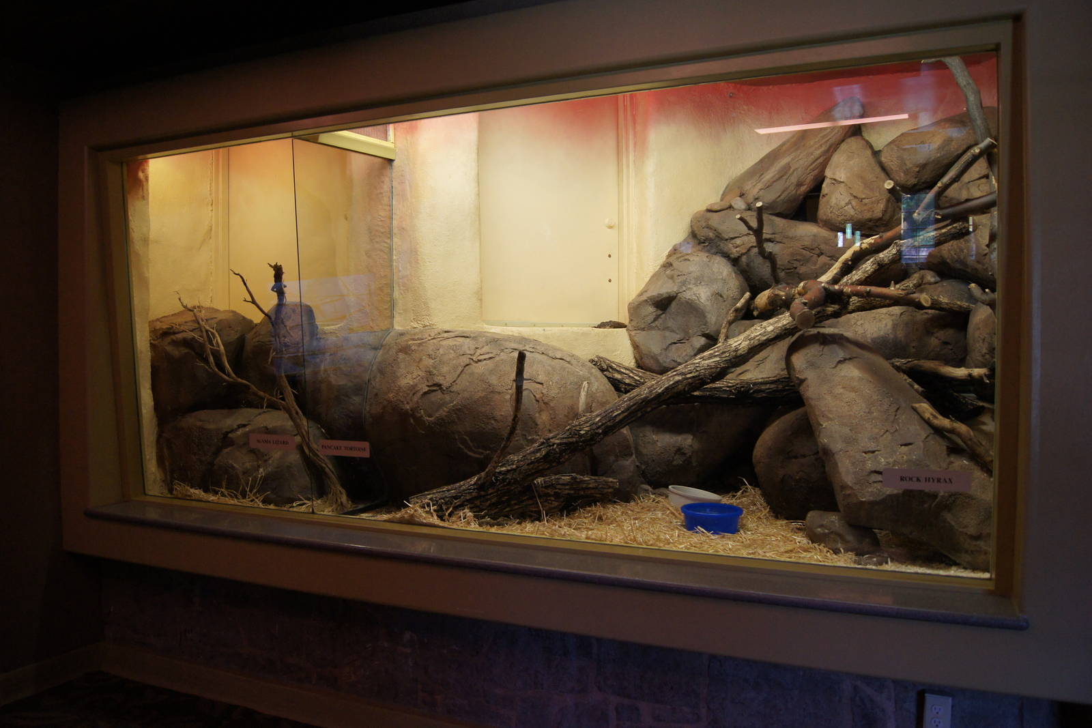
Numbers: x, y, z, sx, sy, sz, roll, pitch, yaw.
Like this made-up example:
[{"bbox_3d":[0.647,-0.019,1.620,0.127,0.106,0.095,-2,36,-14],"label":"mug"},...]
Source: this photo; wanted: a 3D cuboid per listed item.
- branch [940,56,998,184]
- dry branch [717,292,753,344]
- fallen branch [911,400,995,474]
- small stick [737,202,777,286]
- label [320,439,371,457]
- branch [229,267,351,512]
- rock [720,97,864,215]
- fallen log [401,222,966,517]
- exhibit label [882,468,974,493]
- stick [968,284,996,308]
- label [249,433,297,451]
[{"bbox_3d":[1.492,-0.838,2.827,0.100,0.561,0.090,-19,6,23],"label":"branch"},{"bbox_3d":[0.727,-0.178,3.138,0.060,0.213,0.060,29,18,20],"label":"dry branch"},{"bbox_3d":[1.336,0.237,2.622,0.080,0.090,0.422,25,19,-37],"label":"fallen branch"},{"bbox_3d":[0.826,-0.471,3.178,0.165,0.315,0.080,1,1,24],"label":"small stick"},{"bbox_3d":[-0.829,0.348,3.372,0.254,0.063,0.005,1,5,24],"label":"label"},{"bbox_3d":[-1.224,0.097,3.862,0.220,1.331,0.170,-35,-15,20],"label":"branch"},{"bbox_3d":[1.107,-0.888,3.528,0.270,0.692,0.230,43,-2,17],"label":"rock"},{"bbox_3d":[0.452,-0.049,3.263,2.414,0.440,0.280,-29,-10,11],"label":"fallen log"},{"bbox_3d":[1.164,0.355,2.503,0.249,0.063,0.005,1,5,24],"label":"exhibit label"},{"bbox_3d":[1.553,-0.237,2.865,0.180,0.100,0.090,1,1,24],"label":"stick"},{"bbox_3d":[-1.174,0.338,3.521,0.252,0.063,0.005,1,5,24],"label":"label"}]

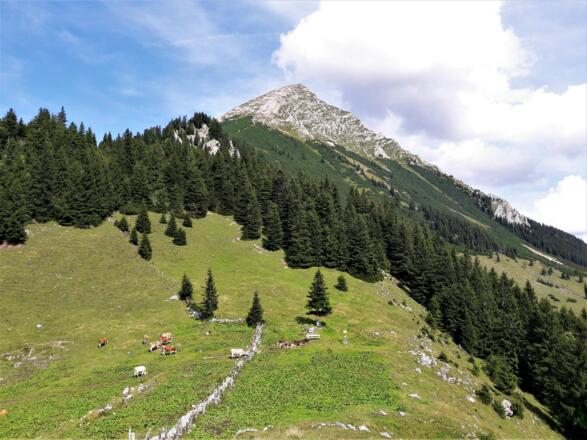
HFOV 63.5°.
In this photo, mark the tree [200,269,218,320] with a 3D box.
[{"bbox_3d":[-13.114,11.810,75.000,2.686,7.979,2.686,0,-3,0],"label":"tree"}]

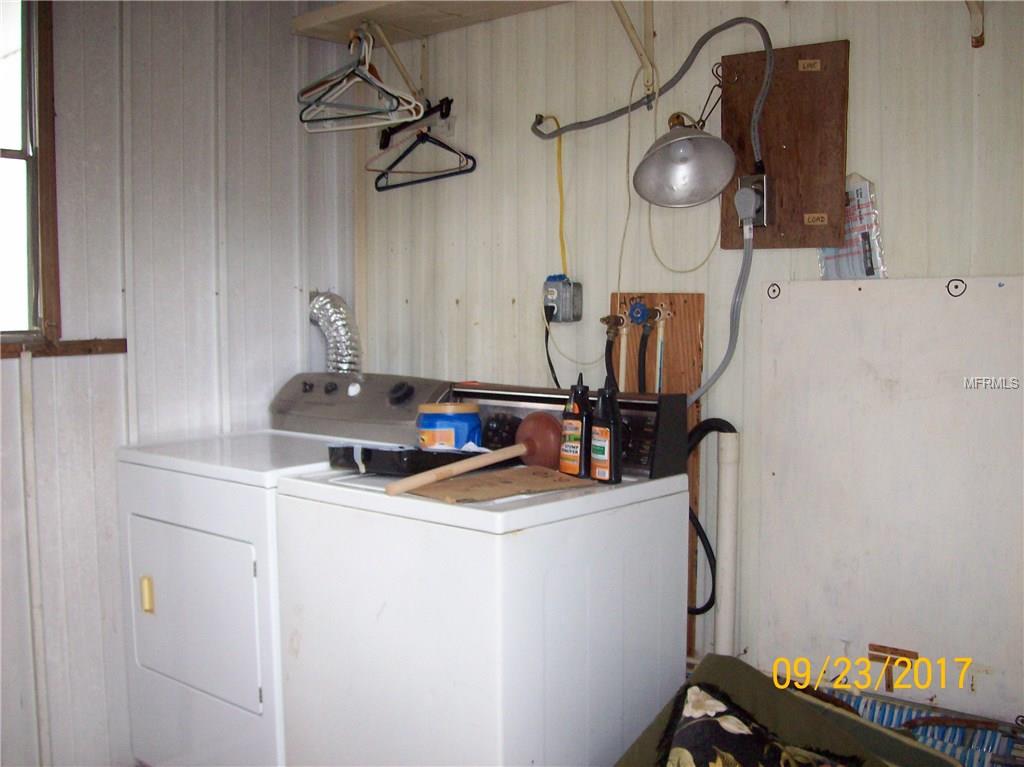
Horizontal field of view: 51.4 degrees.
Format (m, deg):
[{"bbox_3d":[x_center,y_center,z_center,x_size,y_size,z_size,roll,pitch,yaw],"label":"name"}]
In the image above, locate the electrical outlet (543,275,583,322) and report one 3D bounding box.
[{"bbox_3d":[0.139,-0.229,2.870,0.055,0.122,0.095,3,5,41],"label":"electrical outlet"}]

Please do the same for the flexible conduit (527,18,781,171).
[{"bbox_3d":[0.328,-0.688,2.678,0.740,0.355,0.085,3,5,41],"label":"flexible conduit"}]

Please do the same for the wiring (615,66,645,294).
[{"bbox_3d":[0.304,-0.515,2.708,0.080,0.565,0.040,3,5,41],"label":"wiring"}]

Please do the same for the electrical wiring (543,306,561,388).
[{"bbox_3d":[0.100,-0.095,2.841,0.045,0.220,0.065,3,5,41],"label":"electrical wiring"}]

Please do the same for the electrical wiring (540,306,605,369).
[{"bbox_3d":[0.161,-0.123,2.802,0.165,0.160,0.080,3,5,41],"label":"electrical wiring"}]

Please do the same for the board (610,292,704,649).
[{"bbox_3d":[0.368,0.222,2.738,0.272,0.910,0.022,3,5,41],"label":"board"}]

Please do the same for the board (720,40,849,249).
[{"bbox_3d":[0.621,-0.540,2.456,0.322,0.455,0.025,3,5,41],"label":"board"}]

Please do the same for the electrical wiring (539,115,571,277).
[{"bbox_3d":[0.113,-0.513,2.884,0.140,0.443,0.070,3,5,41],"label":"electrical wiring"}]

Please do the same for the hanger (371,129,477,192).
[{"bbox_3d":[-0.269,-0.675,3.189,0.430,0.175,0.040,3,5,41],"label":"hanger"}]

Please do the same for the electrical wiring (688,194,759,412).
[{"bbox_3d":[0.477,-0.193,2.497,0.215,0.502,0.110,3,5,41],"label":"electrical wiring"}]

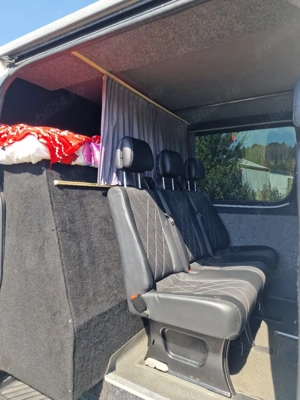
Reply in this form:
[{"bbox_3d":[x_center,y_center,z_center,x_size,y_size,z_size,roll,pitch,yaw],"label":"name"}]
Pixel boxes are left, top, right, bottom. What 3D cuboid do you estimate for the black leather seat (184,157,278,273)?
[{"bbox_3d":[0.651,0.198,2.133,0.712,1.094,0.440,2,1,31],"label":"black leather seat"}]

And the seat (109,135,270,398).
[{"bbox_3d":[0.180,0.218,1.372,0.722,1.120,0.450,2,1,31],"label":"seat"}]

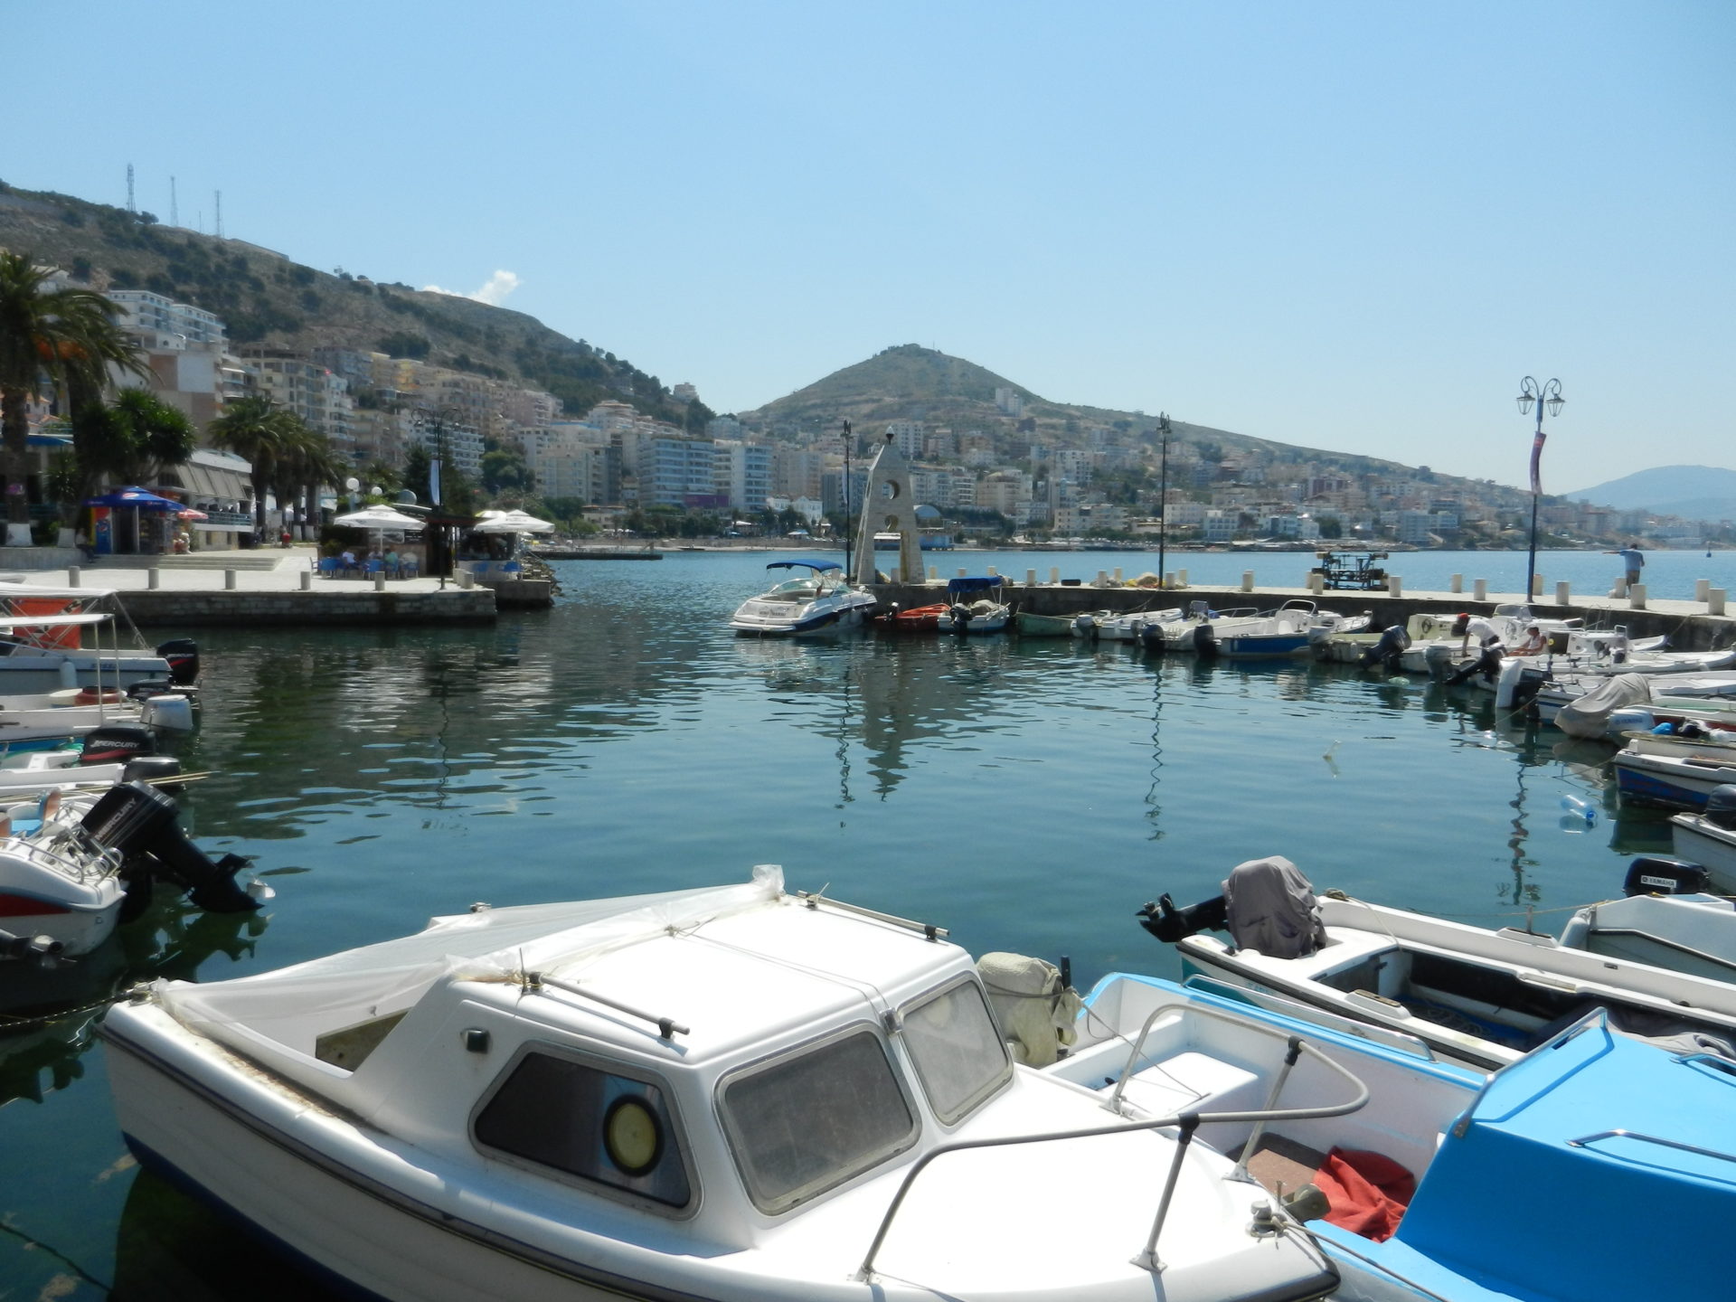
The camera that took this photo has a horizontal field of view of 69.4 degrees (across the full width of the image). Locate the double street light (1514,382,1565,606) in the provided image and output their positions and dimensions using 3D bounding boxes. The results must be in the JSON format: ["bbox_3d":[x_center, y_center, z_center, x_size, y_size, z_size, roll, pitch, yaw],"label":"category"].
[{"bbox_3d":[19.649,-4.727,36.861,1.450,6.600,0.450,-2,5,-22],"label":"double street light"}]

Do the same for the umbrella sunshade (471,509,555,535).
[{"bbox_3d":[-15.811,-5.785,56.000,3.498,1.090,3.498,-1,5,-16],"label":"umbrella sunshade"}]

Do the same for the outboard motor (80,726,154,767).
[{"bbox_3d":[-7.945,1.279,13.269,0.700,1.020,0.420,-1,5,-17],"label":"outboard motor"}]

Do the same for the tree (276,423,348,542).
[{"bbox_3d":[-39.031,-11.804,88.000,4.612,8.282,4.612,-2,5,-24],"label":"tree"}]

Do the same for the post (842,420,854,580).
[{"bbox_3d":[-0.762,-5.974,50.705,0.500,6.623,1.600,1,5,8],"label":"post"}]

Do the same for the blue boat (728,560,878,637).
[{"bbox_3d":[-1.441,-1.709,40.306,2.500,2.500,6.300,4,6,33],"label":"blue boat"}]

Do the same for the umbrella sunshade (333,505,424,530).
[{"bbox_3d":[-21.727,-5.906,55.712,3.900,1.100,3.900,-1,5,-21],"label":"umbrella sunshade"}]

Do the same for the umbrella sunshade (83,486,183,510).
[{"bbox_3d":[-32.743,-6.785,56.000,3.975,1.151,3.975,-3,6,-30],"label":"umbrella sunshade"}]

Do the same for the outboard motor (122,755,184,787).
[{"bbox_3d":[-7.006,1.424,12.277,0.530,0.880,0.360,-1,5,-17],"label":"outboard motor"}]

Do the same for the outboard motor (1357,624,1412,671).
[{"bbox_3d":[11.908,-0.125,28.892,1.450,0.600,0.450,-40,22,-21],"label":"outboard motor"}]

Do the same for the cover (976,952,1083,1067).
[{"bbox_3d":[0.746,1.654,5.917,0.360,0.560,0.470,-4,7,-40],"label":"cover"}]

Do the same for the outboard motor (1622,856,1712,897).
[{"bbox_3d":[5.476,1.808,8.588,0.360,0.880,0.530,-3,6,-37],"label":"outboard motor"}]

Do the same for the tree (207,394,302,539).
[{"bbox_3d":[-40.051,-11.975,82.000,5.739,9.669,5.739,-2,5,-26],"label":"tree"}]

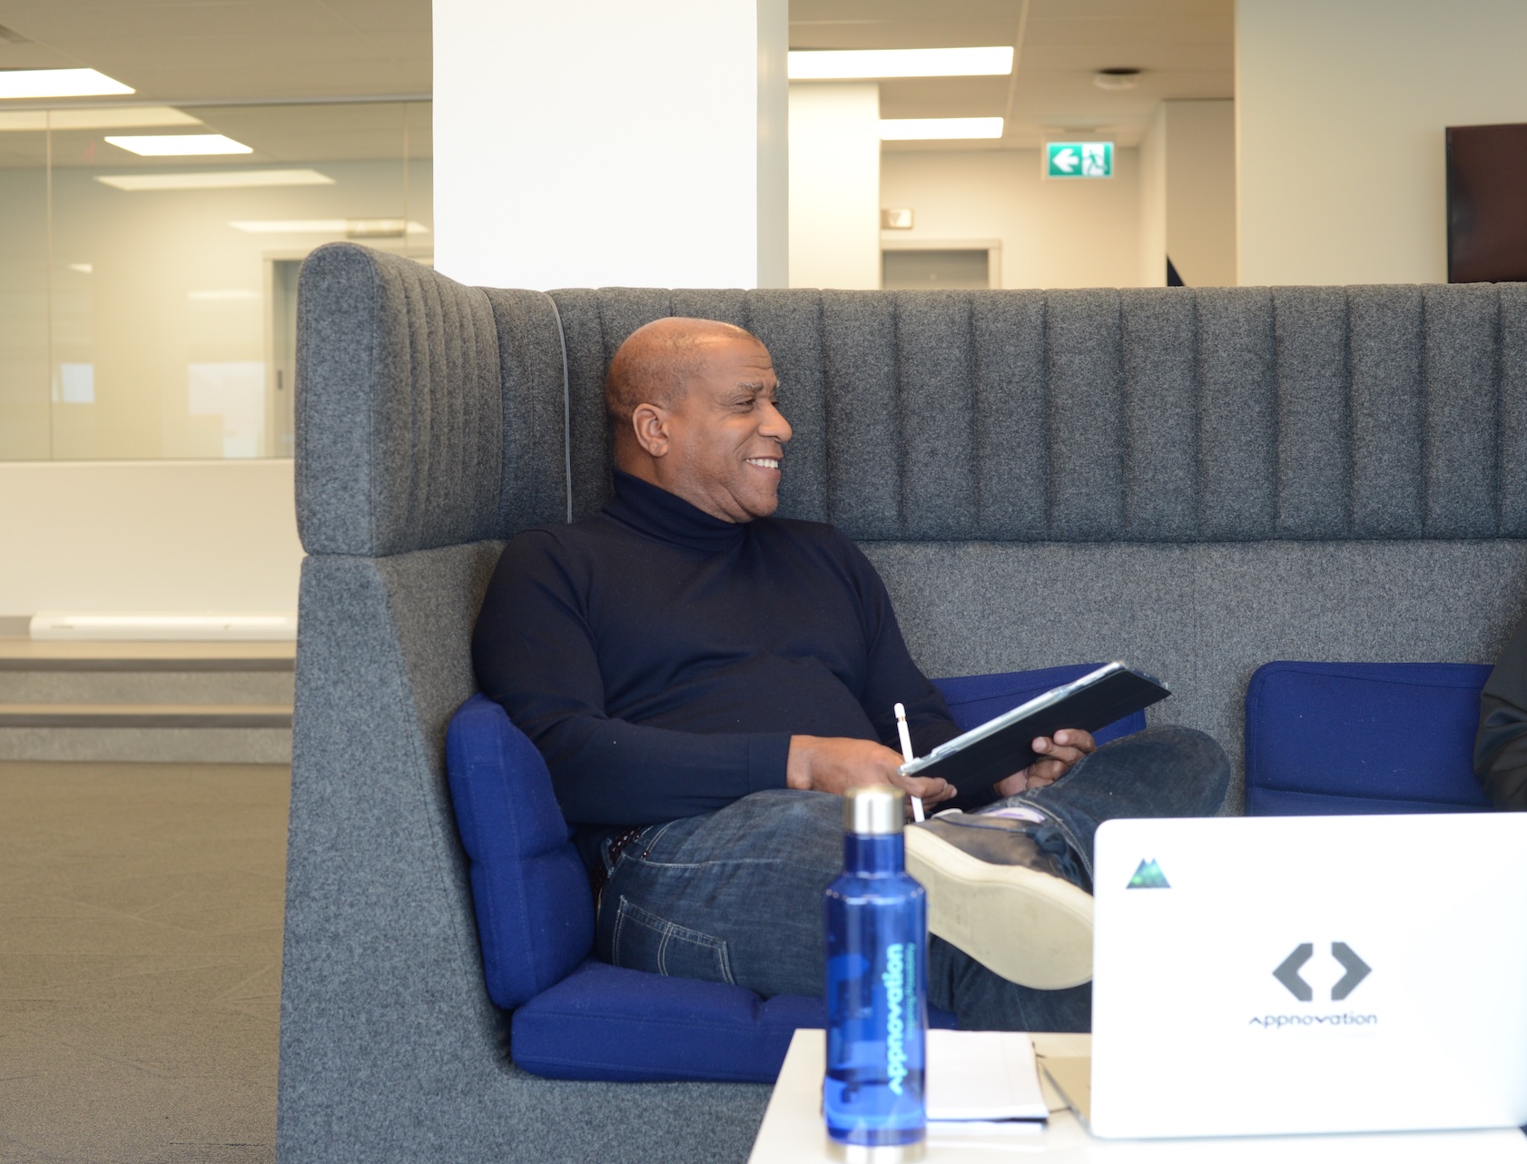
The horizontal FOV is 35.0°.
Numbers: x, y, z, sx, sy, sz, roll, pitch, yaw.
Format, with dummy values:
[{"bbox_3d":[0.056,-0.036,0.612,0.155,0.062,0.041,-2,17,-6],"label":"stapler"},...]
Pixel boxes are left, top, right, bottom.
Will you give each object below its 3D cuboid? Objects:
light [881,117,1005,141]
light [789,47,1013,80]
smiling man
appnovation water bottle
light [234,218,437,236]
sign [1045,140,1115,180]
[{"bbox_3d":[0.908,-2.312,12.272,0.610,0.070,0.610,0,2,4],"label":"light"},{"bbox_3d":[0.466,-2.253,10.461,1.210,0.070,0.610,0,2,4],"label":"light"},{"bbox_3d":[0.114,0.298,2.720,0.720,1.180,0.830,-2,2,-37],"label":"smiling man"},{"bbox_3d":[0.081,0.281,1.756,0.072,0.261,0.072,-1,2,0],"label":"appnovation water bottle"},{"bbox_3d":[-2.889,-2.394,16.250,1.210,0.070,0.600,0,2,4],"label":"light"},{"bbox_3d":[1.613,-2.151,12.350,0.340,0.185,0.060,0,2,4],"label":"sign"}]

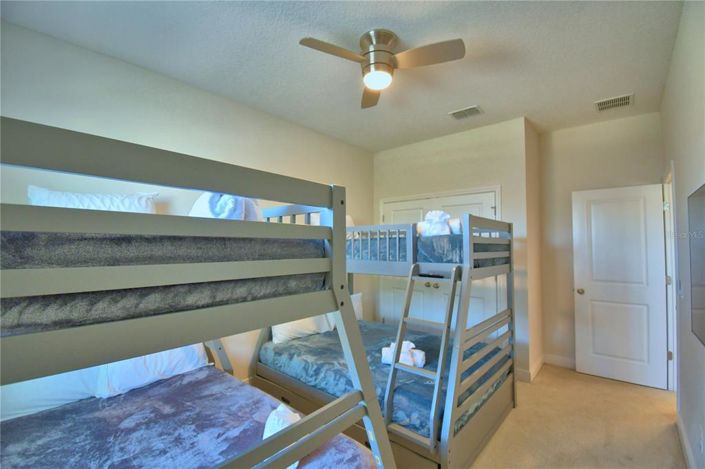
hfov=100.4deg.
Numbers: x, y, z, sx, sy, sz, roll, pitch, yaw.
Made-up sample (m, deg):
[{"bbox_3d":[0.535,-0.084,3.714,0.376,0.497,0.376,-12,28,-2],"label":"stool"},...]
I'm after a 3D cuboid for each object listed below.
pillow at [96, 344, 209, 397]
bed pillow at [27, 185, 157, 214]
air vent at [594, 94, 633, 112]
[{"bbox_3d":[-1.454,0.831,2.155,0.670,0.460,0.180,2,-38,-46],"label":"pillow"},{"bbox_3d":[-1.665,-0.109,1.939,0.660,0.440,0.170,2,-45,-46],"label":"bed pillow"},{"bbox_3d":[2.567,-1.282,2.886,0.290,0.020,0.270,-2,-3,44],"label":"air vent"}]

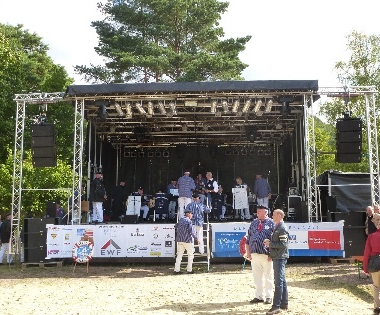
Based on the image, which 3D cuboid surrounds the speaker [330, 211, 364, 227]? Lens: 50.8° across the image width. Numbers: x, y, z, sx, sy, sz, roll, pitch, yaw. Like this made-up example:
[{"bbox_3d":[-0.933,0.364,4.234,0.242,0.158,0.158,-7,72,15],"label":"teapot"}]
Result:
[{"bbox_3d":[5.128,2.008,12.994,1.100,0.490,0.720,-1,-8,3],"label":"speaker"}]

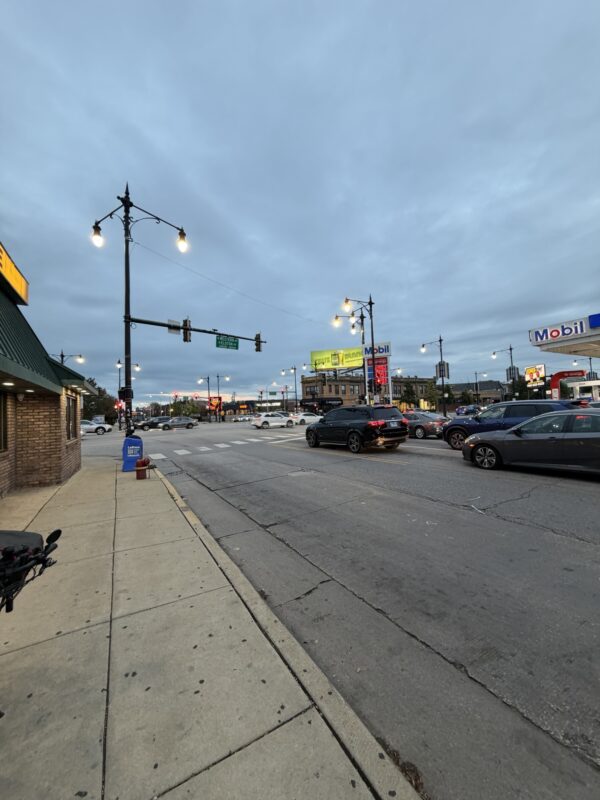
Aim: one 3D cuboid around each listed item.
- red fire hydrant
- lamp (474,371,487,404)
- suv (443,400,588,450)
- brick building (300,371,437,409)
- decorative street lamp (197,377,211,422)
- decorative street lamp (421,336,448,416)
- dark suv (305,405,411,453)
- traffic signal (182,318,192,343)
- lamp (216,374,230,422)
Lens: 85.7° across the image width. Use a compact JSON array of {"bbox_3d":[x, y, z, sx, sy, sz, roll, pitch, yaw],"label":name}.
[{"bbox_3d":[-3.985,1.702,8.193,0.360,0.580,0.310,-1,-2,-28],"label":"red fire hydrant"},{"bbox_3d":[41.877,-1.920,74.483,0.600,9.800,3.000,-1,-2,-32],"label":"lamp"},{"bbox_3d":[7.650,0.980,11.950,1.860,1.700,4.680,-1,-2,-28],"label":"suv"},{"bbox_3d":[15.764,-0.374,75.954,30.500,8.600,10.000,-1,-2,-27],"label":"brick building"},{"bbox_3d":[-19.806,-0.150,66.961,2.600,9.800,0.700,-1,-2,-28],"label":"decorative street lamp"},{"bbox_3d":[16.332,-2.560,38.853,0.600,9.800,3.300,-1,-2,-30],"label":"decorative street lamp"},{"bbox_3d":[2.200,1.190,13.850,1.940,1.770,4.850,-1,-2,-30],"label":"dark suv"},{"bbox_3d":[-4.660,-2.850,13.400,0.340,0.930,0.400,-1,-2,-22],"label":"traffic signal"},{"bbox_3d":[-15.302,-0.330,65.005,2.600,9.800,0.600,-1,-2,-22],"label":"lamp"}]

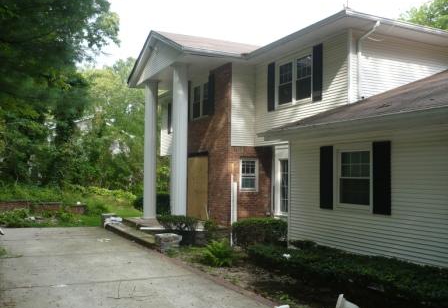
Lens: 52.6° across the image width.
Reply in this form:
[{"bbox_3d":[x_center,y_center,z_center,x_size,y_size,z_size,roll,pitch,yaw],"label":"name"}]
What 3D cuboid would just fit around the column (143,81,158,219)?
[{"bbox_3d":[-2.919,-0.172,18.234,0.526,5.479,0.526,1,-3,-28],"label":"column"}]

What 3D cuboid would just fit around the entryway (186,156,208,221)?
[{"bbox_3d":[-0.986,1.276,17.464,0.195,2.438,1.999,1,-3,-28],"label":"entryway"}]

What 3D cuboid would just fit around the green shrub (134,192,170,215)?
[{"bbox_3d":[-3.511,2.421,21.938,1.365,0.975,1.755,1,-3,-28],"label":"green shrub"}]

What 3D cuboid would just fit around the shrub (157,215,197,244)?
[{"bbox_3d":[-1.461,2.349,14.236,1.121,0.897,1.170,1,-3,-28],"label":"shrub"}]

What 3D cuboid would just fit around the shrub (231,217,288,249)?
[{"bbox_3d":[1.093,2.375,13.943,1.755,0.799,0.975,1,-3,-28],"label":"shrub"}]

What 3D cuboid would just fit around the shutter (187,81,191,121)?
[{"bbox_3d":[-1.415,-2.087,18.277,0.049,1.560,0.419,1,-3,-28],"label":"shutter"}]

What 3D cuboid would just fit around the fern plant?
[{"bbox_3d":[-0.136,2.393,11.214,0.760,0.605,0.760,0,-2,0],"label":"fern plant"}]

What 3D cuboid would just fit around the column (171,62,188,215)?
[{"bbox_3d":[-1.542,-0.284,15.458,0.526,5.479,0.526,0,-2,0],"label":"column"}]

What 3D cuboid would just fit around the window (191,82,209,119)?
[{"bbox_3d":[-0.926,-2.024,17.408,0.117,1.365,1.560,1,-3,-28],"label":"window"}]

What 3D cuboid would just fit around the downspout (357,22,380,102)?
[{"bbox_3d":[3.670,-2.339,11.495,0.195,1.859,0.507,1,-3,-28],"label":"downspout"}]

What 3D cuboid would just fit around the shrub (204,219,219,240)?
[{"bbox_3d":[-0.409,2.436,14.821,0.468,0.731,0.468,1,-3,-28],"label":"shrub"}]

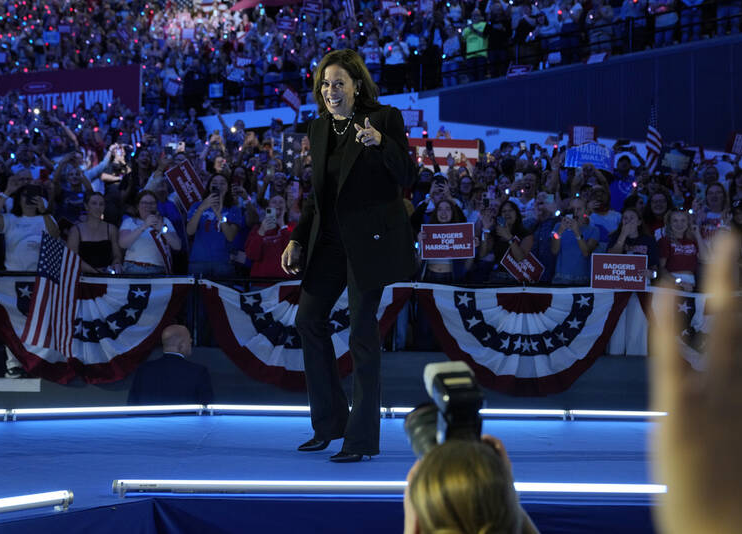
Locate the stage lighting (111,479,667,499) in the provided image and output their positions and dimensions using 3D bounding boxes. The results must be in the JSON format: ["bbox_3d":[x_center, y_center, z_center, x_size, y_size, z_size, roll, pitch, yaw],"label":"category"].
[{"bbox_3d":[0.060,0.699,2.880,1.760,0.052,0.050,1,-3,0],"label":"stage lighting"}]

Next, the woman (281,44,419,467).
[{"bbox_3d":[-0.088,-0.055,3.760,0.520,1.670,0.420,-1,-4,30],"label":"woman"}]

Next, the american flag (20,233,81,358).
[{"bbox_3d":[-2.660,0.235,7.550,0.500,1.030,0.200,1,-3,-6],"label":"american flag"}]

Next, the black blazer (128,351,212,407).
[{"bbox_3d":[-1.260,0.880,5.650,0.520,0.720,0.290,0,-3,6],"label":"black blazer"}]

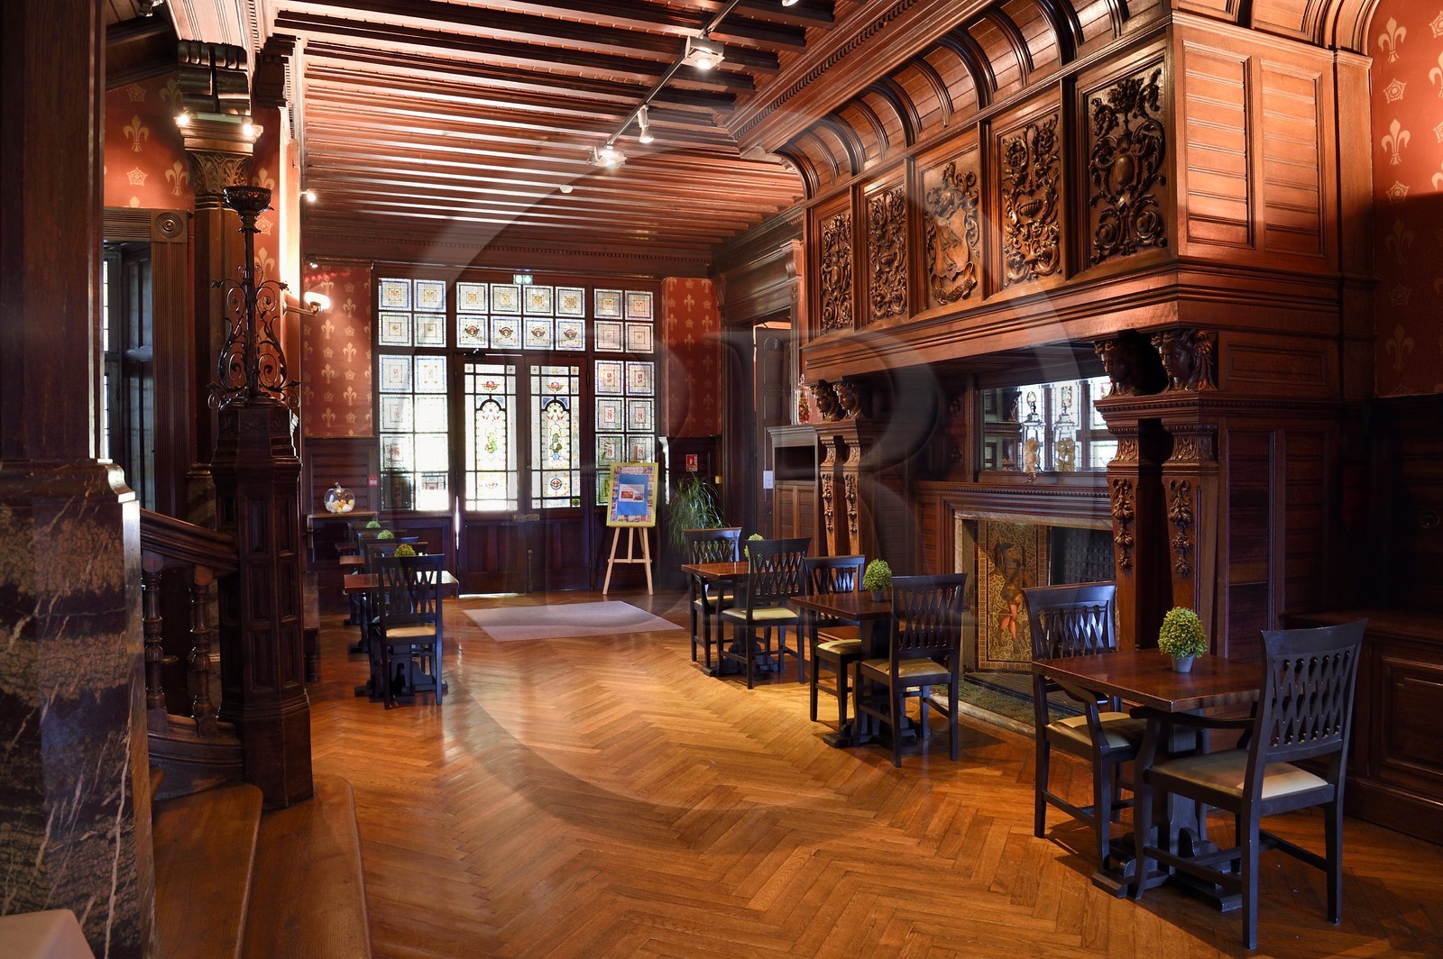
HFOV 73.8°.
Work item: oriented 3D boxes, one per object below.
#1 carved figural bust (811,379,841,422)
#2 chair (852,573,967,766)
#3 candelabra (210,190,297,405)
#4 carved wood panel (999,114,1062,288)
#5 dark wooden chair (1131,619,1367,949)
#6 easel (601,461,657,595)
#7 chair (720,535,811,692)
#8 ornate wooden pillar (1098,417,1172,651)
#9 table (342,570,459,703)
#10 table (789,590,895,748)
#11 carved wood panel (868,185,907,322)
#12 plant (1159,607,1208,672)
[{"bbox_3d":[0.914,-0.642,7.947,0.250,0.350,0.210,-1,1,-23],"label":"carved figural bust"},{"bbox_3d":[0.954,0.951,4.998,0.460,0.960,0.510,-1,1,-17],"label":"chair"},{"bbox_3d":[-1.991,-0.774,4.060,0.360,0.950,0.360,-1,1,-23],"label":"candelabra"},{"bbox_3d":[1.573,-1.419,4.877,0.060,0.830,0.460,-1,1,-23],"label":"carved wood panel"},{"bbox_3d":[1.767,0.958,3.259,0.550,1.015,0.550,-1,1,-23],"label":"dark wooden chair"},{"bbox_3d":[-1.035,0.516,11.253,0.570,1.600,0.580,0,1,10],"label":"easel"},{"bbox_3d":[0.297,0.901,6.689,0.540,0.980,0.560,-1,1,-22],"label":"chair"},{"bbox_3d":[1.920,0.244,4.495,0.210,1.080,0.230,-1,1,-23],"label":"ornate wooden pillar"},{"bbox_3d":[-2.194,1.057,6.579,0.700,0.760,0.710,-1,1,-18],"label":"table"},{"bbox_3d":[0.857,1.046,5.273,0.700,0.760,0.700,-1,1,-23],"label":"table"},{"bbox_3d":[1.050,-1.391,6.024,0.060,0.800,0.490,-1,1,-22],"label":"carved wood panel"},{"bbox_3d":[1.697,0.584,3.535,0.178,0.235,0.178,-1,1,-23],"label":"plant"}]

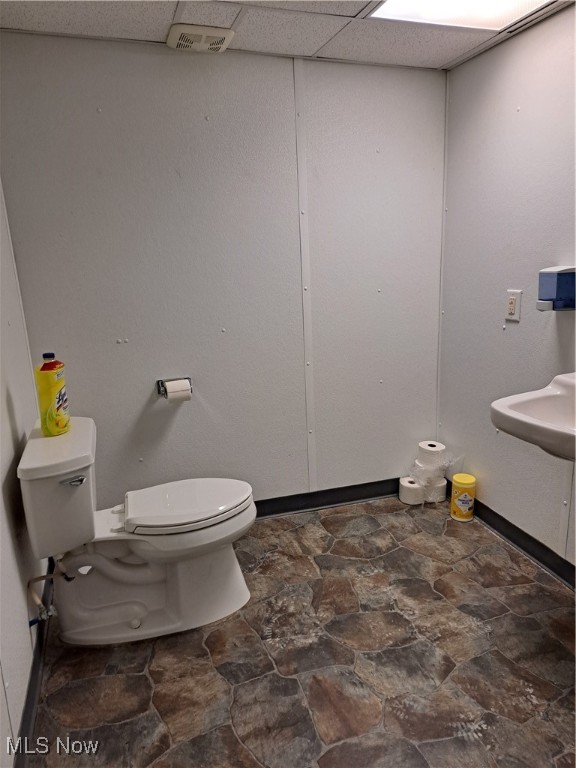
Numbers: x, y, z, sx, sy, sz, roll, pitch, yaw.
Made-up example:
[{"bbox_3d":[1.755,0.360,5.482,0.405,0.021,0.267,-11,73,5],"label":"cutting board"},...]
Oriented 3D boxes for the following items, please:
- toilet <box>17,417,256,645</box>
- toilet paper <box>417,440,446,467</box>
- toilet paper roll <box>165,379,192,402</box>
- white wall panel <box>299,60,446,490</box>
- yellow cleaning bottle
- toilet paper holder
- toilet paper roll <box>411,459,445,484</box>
[{"bbox_3d":[-0.492,0.507,1.988,0.768,0.722,0.445,-7,15,-17],"label":"toilet"},{"bbox_3d":[0.746,0.368,2.766,0.128,0.102,0.128,-2,14,1],"label":"toilet paper"},{"bbox_3d":[-0.478,0.031,2.335,0.104,0.085,0.085,-7,15,-17],"label":"toilet paper roll"},{"bbox_3d":[0.422,-0.449,2.593,0.755,1.985,0.020,-7,15,-17],"label":"white wall panel"},{"bbox_3d":[-0.835,0.033,1.875,0.064,0.280,0.102,0,14,12],"label":"yellow cleaning bottle"},{"bbox_3d":[-0.494,0.022,2.346,0.155,0.075,0.070,-7,15,-17],"label":"toilet paper holder"},{"bbox_3d":[0.736,0.465,2.796,0.128,0.102,0.128,-2,14,1],"label":"toilet paper roll"}]

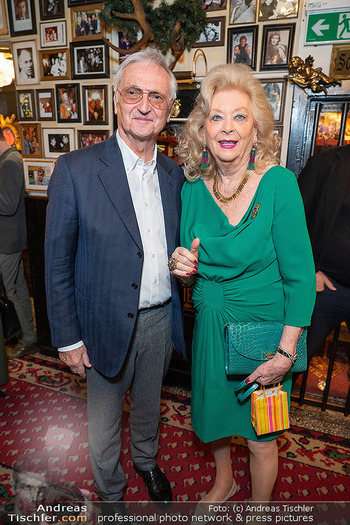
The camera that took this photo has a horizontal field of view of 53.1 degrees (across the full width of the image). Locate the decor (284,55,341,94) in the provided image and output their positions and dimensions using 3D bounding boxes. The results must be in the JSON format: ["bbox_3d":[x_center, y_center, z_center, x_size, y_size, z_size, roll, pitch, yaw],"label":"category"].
[{"bbox_3d":[0.653,-0.893,1.663,0.252,0.173,0.110,5,15,15],"label":"decor"}]

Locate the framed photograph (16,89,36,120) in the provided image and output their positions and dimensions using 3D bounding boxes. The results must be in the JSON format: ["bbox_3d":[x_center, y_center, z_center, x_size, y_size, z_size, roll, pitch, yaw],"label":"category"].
[{"bbox_3d":[-0.944,-0.997,2.220,0.133,0.181,0.022,6,16,17],"label":"framed photograph"}]

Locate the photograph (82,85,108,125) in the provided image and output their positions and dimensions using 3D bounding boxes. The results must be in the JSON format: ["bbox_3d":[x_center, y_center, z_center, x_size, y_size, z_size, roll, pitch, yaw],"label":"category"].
[{"bbox_3d":[-0.458,-0.916,2.051,0.158,0.211,0.022,5,15,15],"label":"photograph"}]

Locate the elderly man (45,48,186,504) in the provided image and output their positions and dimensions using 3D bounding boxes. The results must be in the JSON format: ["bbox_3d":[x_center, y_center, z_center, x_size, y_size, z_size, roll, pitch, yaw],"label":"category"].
[{"bbox_3d":[-0.149,0.196,1.246,0.540,1.700,0.360,-6,17,-25],"label":"elderly man"}]

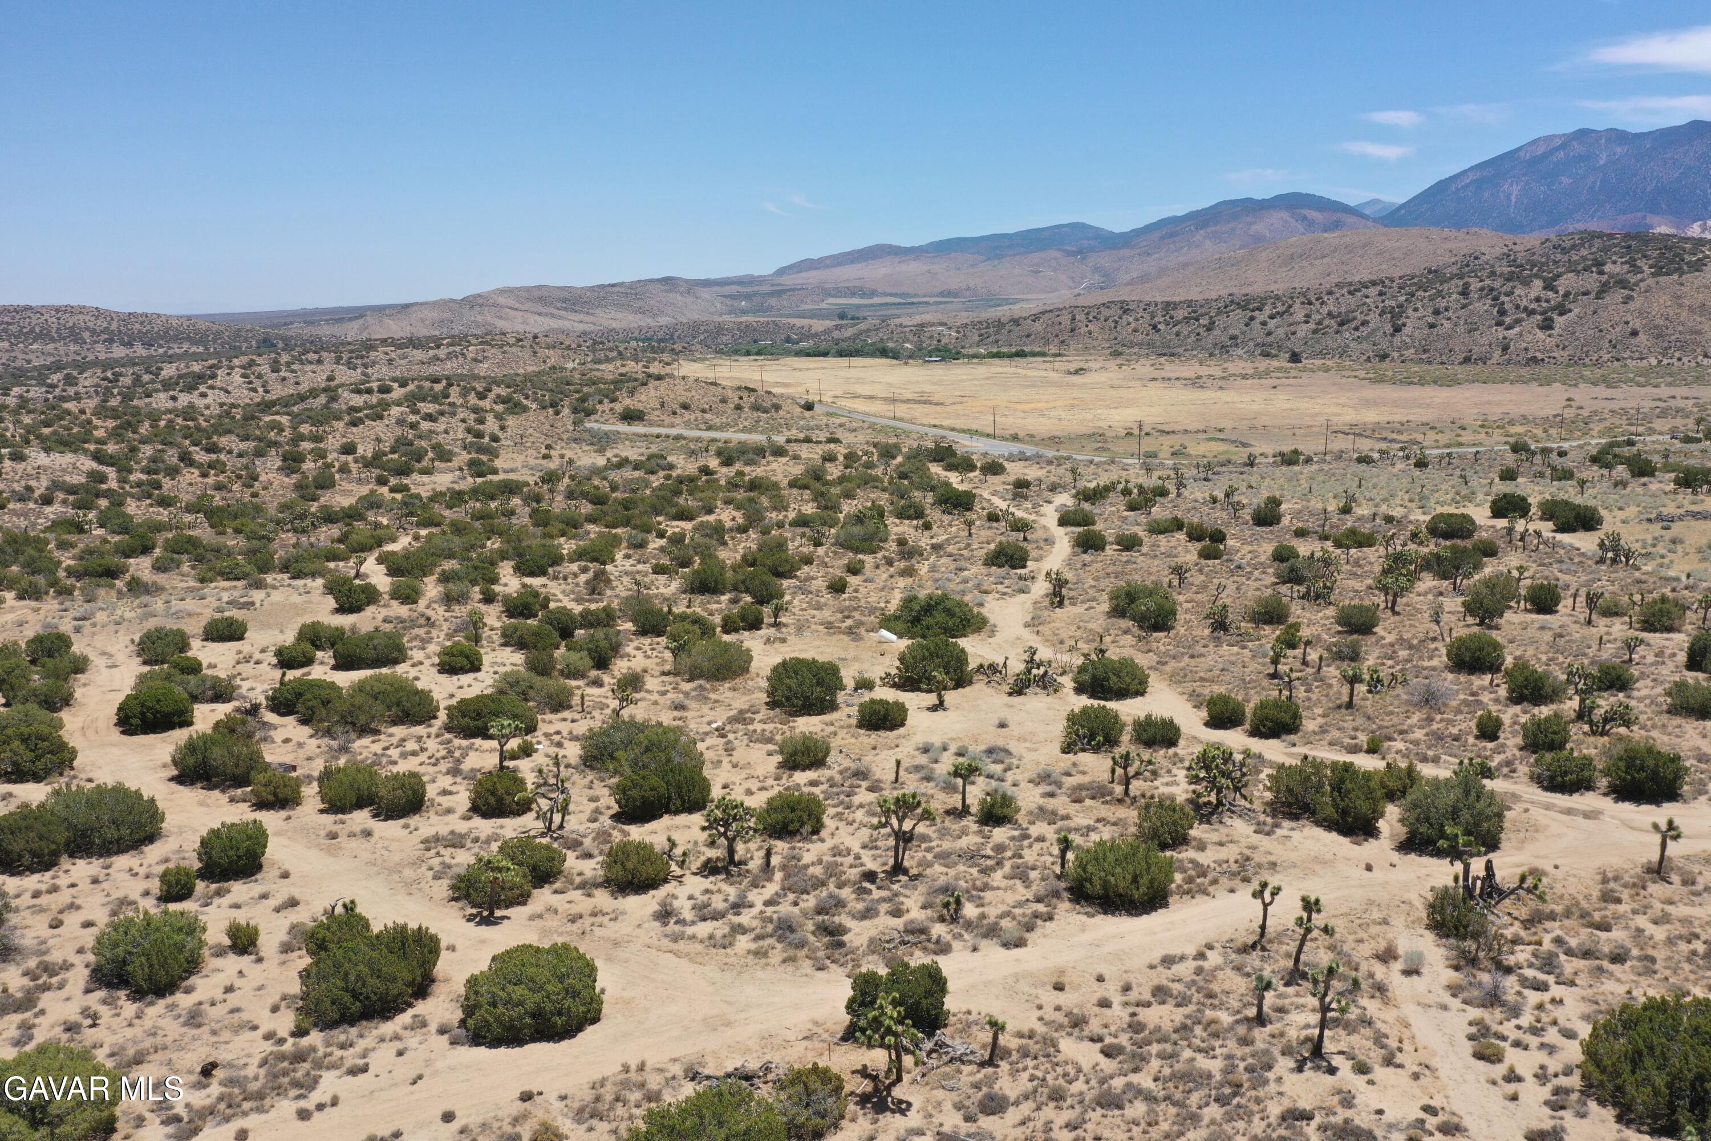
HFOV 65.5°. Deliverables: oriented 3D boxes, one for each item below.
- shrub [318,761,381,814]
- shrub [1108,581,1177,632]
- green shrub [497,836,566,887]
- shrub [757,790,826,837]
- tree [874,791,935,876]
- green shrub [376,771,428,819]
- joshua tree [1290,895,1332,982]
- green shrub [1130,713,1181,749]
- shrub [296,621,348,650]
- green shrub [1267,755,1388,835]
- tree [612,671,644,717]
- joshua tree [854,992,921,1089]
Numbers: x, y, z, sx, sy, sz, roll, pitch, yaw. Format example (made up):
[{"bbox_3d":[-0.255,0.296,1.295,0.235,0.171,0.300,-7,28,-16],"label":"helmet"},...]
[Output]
[{"bbox_3d":[-27.670,11.880,72.970,3.290,2.930,2.960,-5,12,-21],"label":"shrub"},{"bbox_3d":[28.423,3.558,132.009,6.718,4.616,6.046,2,11,12],"label":"shrub"},{"bbox_3d":[-15.324,13.615,62.787,3.240,1.900,2.920,-3,12,-14],"label":"green shrub"},{"bbox_3d":[-3.617,13.857,75.869,3.960,2.236,3.762,-2,12,-3],"label":"shrub"},{"bbox_3d":[2.421,13.039,66.067,3.050,4.400,2.750,0,11,2],"label":"tree"},{"bbox_3d":[-24.560,12.170,72.110,2.670,2.630,2.410,-4,12,-19],"label":"green shrub"},{"bbox_3d":[21.552,17.365,63.187,1.892,3.785,1.703,4,12,20],"label":"joshua tree"},{"bbox_3d":[21.831,11.667,96.842,3.597,2.122,3.237,3,11,13],"label":"green shrub"},{"bbox_3d":[-43.440,5.390,108.380,3.940,2.440,3.550,-5,12,-22],"label":"shrub"},{"bbox_3d":[25.457,12.178,72.118,6.180,3.700,4.020,4,12,20],"label":"green shrub"},{"bbox_3d":[-15.400,8.360,89.930,2.140,3.190,2.030,-2,11,-10],"label":"tree"},{"bbox_3d":[1.326,19.163,54.059,2.706,3.739,2.436,0,11,2],"label":"joshua tree"}]

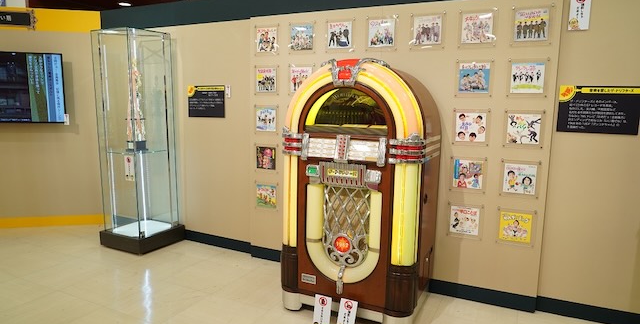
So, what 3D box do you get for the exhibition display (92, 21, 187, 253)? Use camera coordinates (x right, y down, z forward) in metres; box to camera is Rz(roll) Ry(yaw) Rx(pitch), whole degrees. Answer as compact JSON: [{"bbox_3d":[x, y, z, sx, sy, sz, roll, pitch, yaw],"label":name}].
[{"bbox_3d":[-1.653,-0.187,3.881,0.530,1.900,0.510,5,10,28],"label":"exhibition display"}]

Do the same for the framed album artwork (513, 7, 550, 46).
[{"bbox_3d":[1.260,-0.810,2.536,0.218,0.218,0.020,5,8,25],"label":"framed album artwork"}]

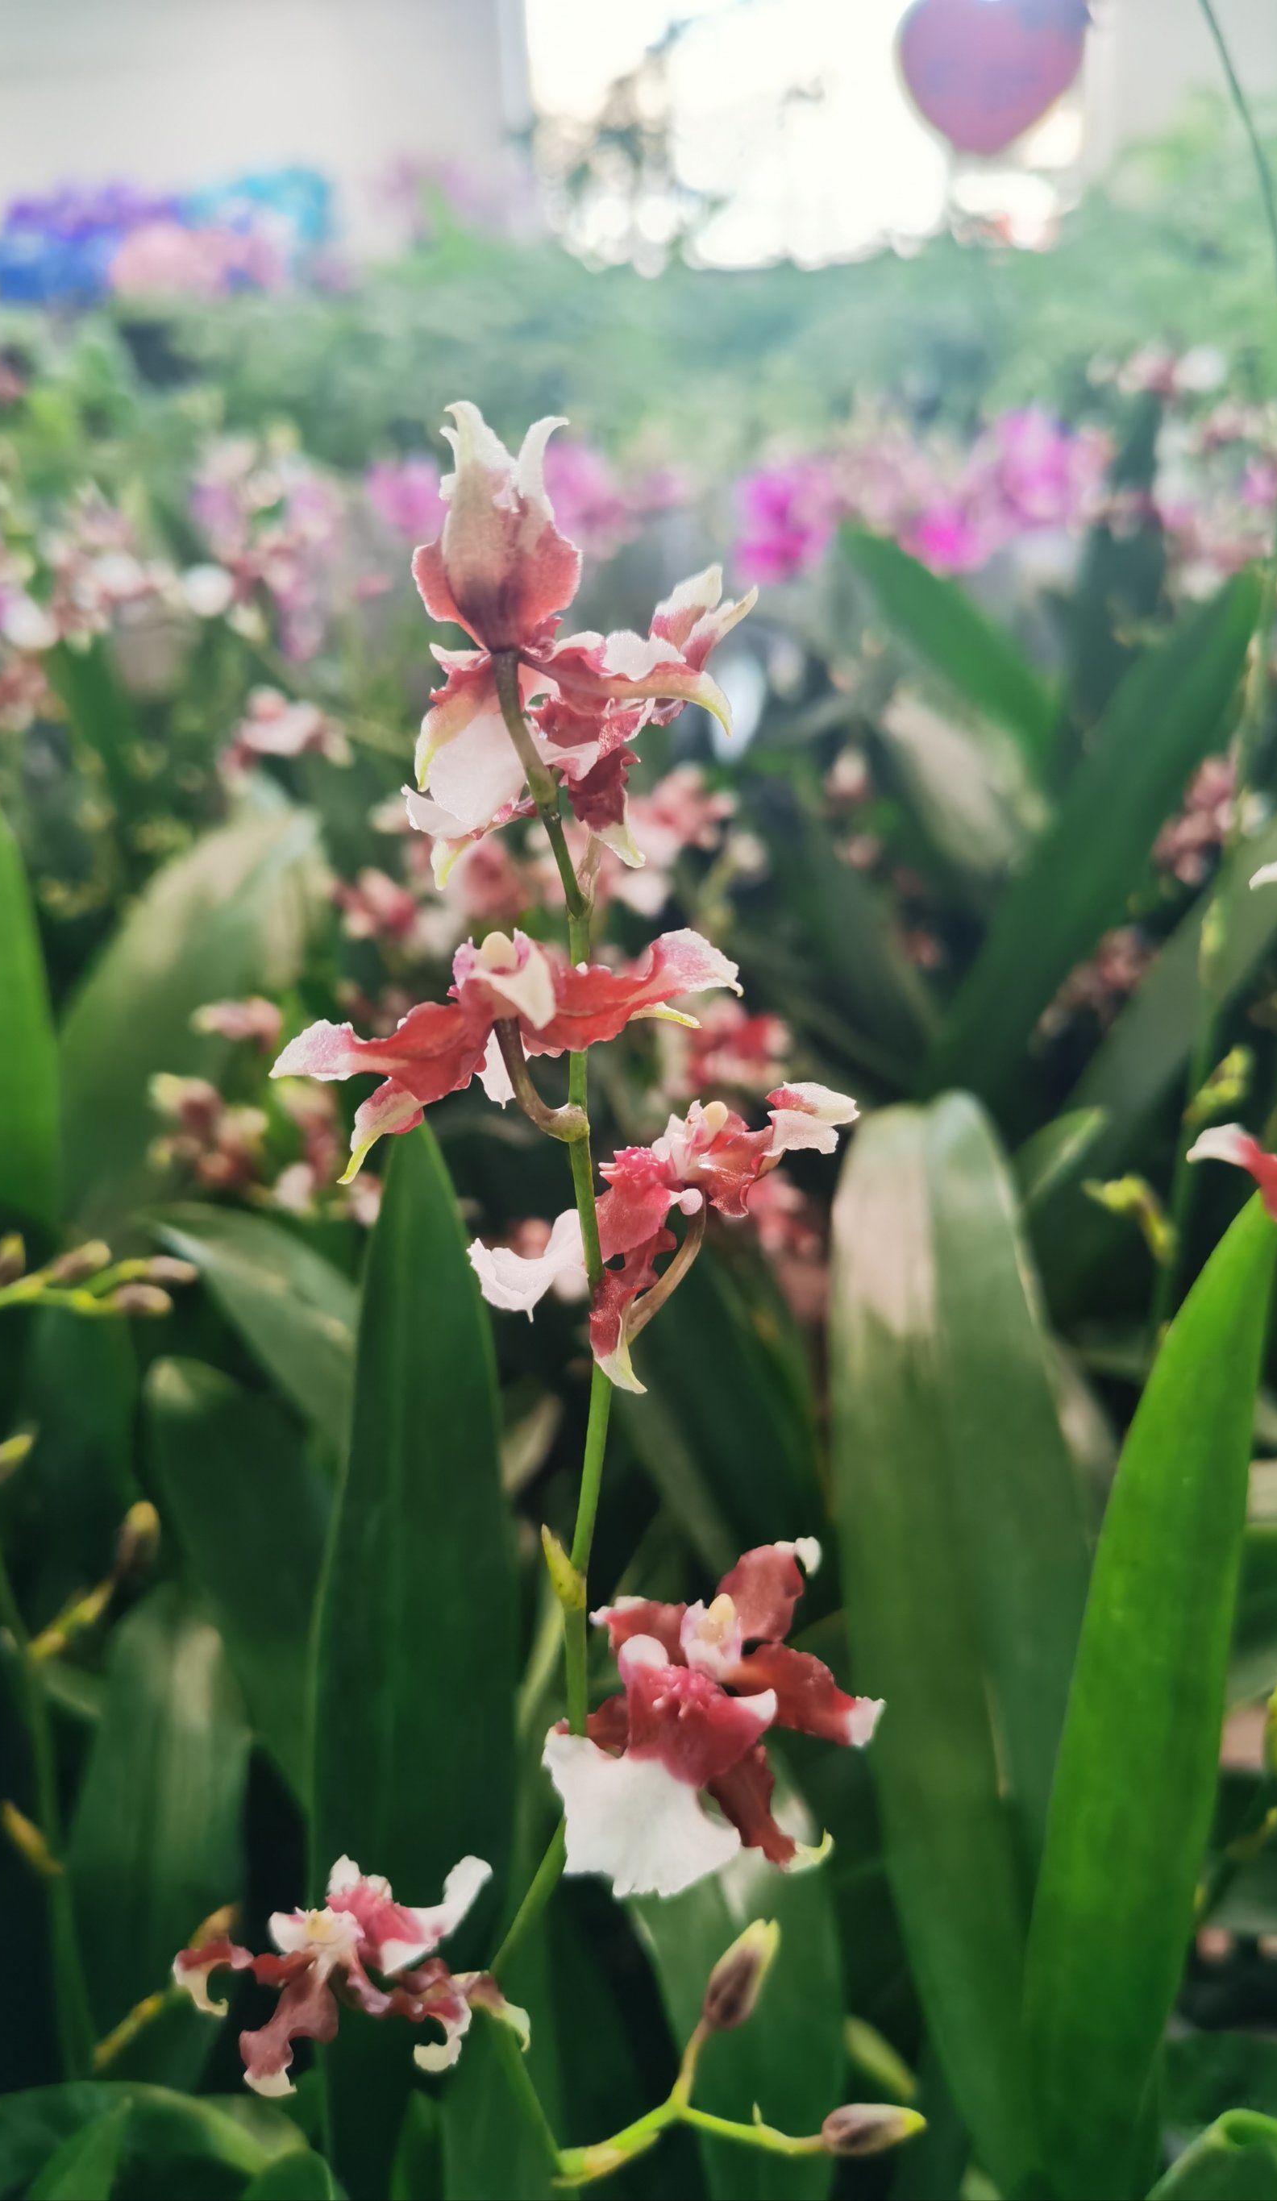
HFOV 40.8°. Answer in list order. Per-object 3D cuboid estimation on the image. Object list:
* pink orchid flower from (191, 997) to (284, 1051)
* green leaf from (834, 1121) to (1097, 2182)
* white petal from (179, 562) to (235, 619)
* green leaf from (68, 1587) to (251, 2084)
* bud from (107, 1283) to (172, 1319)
[{"bbox_3d":[-0.105,-0.020,0.450,0.022,0.014,0.018,10,21,29],"label":"pink orchid flower"},{"bbox_3d":[0.058,0.098,0.310,0.039,0.194,0.016,-5,3,0],"label":"green leaf"},{"bbox_3d":[-0.168,-0.199,0.670,0.020,0.019,0.008,-2,18,-5],"label":"white petal"},{"bbox_3d":[-0.106,0.163,0.380,0.036,0.112,0.013,2,5,0],"label":"green leaf"},{"bbox_3d":[-0.090,0.036,0.310,0.011,0.005,0.005,3,0,9],"label":"bud"}]

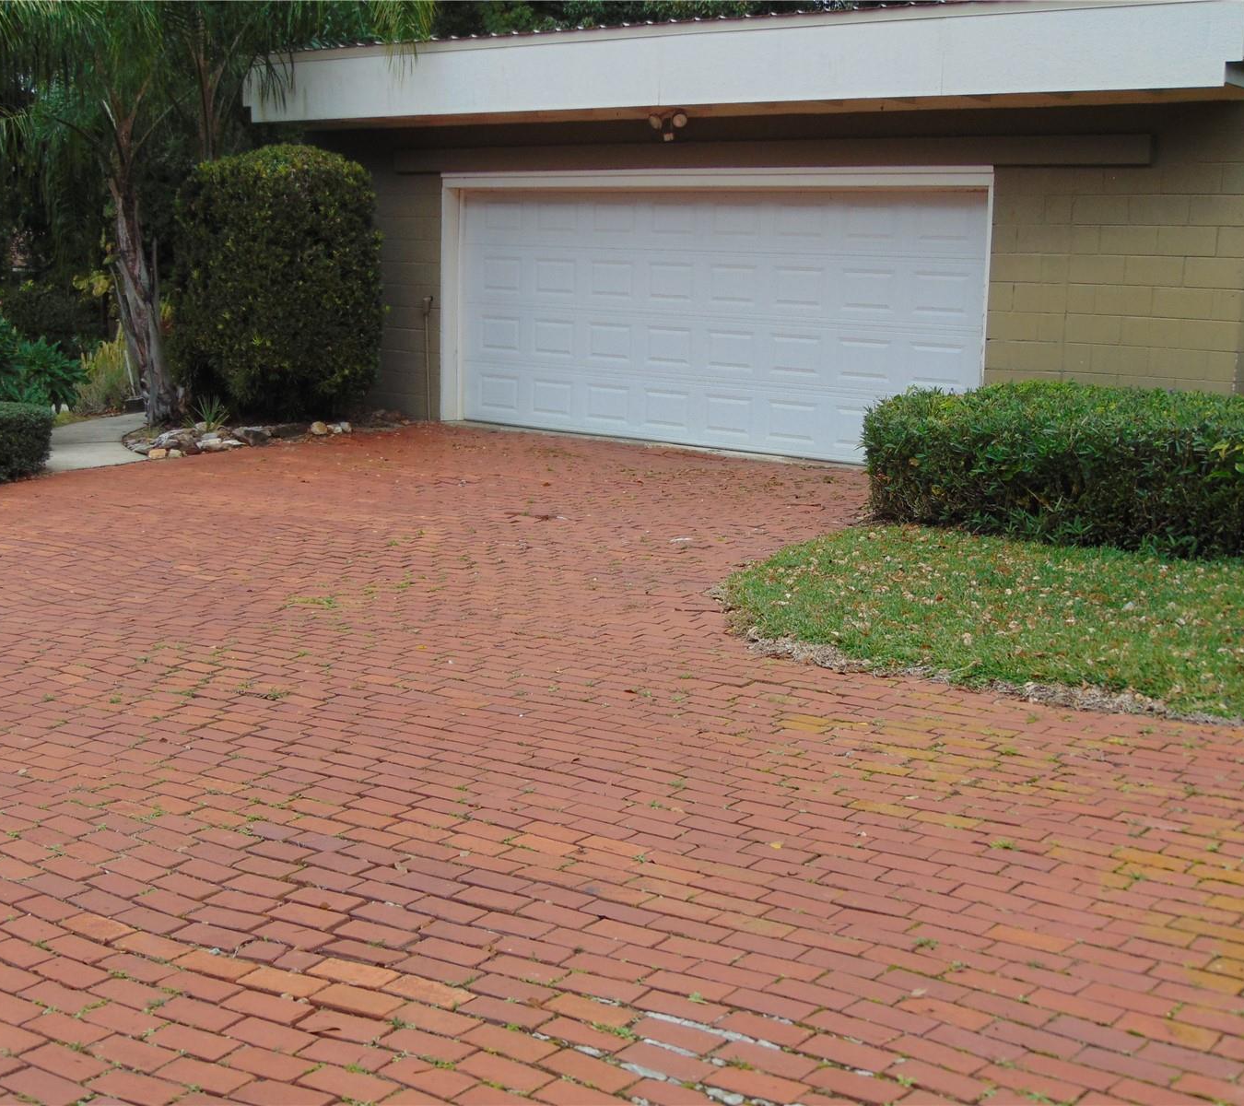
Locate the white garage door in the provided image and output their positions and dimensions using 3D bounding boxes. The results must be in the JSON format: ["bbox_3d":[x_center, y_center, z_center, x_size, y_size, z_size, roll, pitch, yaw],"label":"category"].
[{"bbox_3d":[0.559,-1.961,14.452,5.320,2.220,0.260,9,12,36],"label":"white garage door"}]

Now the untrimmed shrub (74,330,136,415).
[{"bbox_3d":[-4.789,-1.710,16.551,0.660,0.770,0.660,-1,10,-16],"label":"untrimmed shrub"}]

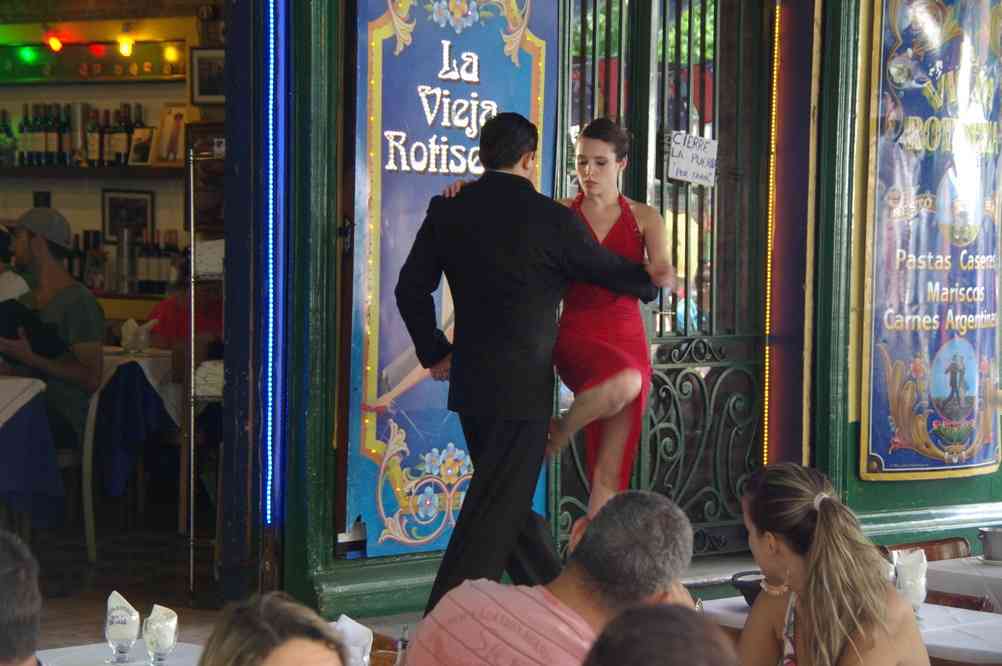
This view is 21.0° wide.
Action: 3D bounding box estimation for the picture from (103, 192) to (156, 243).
[{"bbox_3d":[-1.842,-0.573,13.350,0.320,0.268,0.025,3,4,30],"label":"picture"}]

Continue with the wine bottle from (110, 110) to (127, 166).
[{"bbox_3d":[-1.915,-0.974,13.500,0.076,0.285,0.076,1,3,0],"label":"wine bottle"}]

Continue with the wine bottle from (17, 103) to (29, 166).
[{"bbox_3d":[-2.423,-1.004,13.700,0.076,0.323,0.076,1,3,0],"label":"wine bottle"}]

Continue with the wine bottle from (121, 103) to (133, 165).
[{"bbox_3d":[-1.833,-0.972,13.200,0.074,0.303,0.074,1,4,0],"label":"wine bottle"}]

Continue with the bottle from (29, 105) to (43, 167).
[{"bbox_3d":[-2.353,-0.998,13.650,0.076,0.316,0.076,1,3,0],"label":"bottle"}]

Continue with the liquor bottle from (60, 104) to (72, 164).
[{"bbox_3d":[-2.156,-0.979,13.400,0.074,0.303,0.074,1,4,0],"label":"liquor bottle"}]

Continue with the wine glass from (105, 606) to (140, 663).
[{"bbox_3d":[-0.828,0.662,5.900,0.078,0.124,0.078,1,4,0],"label":"wine glass"}]

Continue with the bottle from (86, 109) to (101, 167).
[{"bbox_3d":[-2.010,-0.962,13.300,0.074,0.290,0.074,1,4,0],"label":"bottle"}]

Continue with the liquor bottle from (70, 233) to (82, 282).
[{"bbox_3d":[-2.109,-0.348,13.400,0.076,0.283,0.076,3,4,38],"label":"liquor bottle"}]

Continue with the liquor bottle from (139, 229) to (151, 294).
[{"bbox_3d":[-1.709,-0.343,12.950,0.074,0.308,0.074,1,4,0],"label":"liquor bottle"}]

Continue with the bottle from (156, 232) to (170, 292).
[{"bbox_3d":[-1.612,-0.337,12.900,0.075,0.292,0.075,1,4,0],"label":"bottle"}]

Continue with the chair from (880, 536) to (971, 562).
[{"bbox_3d":[1.236,0.961,6.725,0.480,0.850,0.430,3,4,41],"label":"chair"}]

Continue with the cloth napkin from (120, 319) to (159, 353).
[{"bbox_3d":[-1.515,0.008,11.300,0.155,0.140,0.090,1,3,0],"label":"cloth napkin"}]

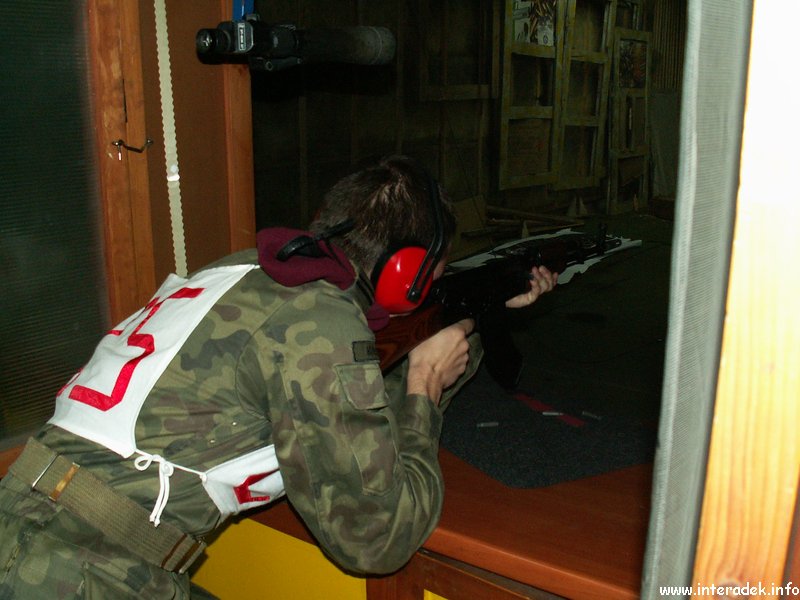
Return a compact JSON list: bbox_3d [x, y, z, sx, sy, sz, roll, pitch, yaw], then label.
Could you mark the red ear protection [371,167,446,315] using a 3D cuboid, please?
[{"bbox_3d":[-0.032,-0.117,1.120,0.190,0.195,0.095,32,-1,34],"label":"red ear protection"}]

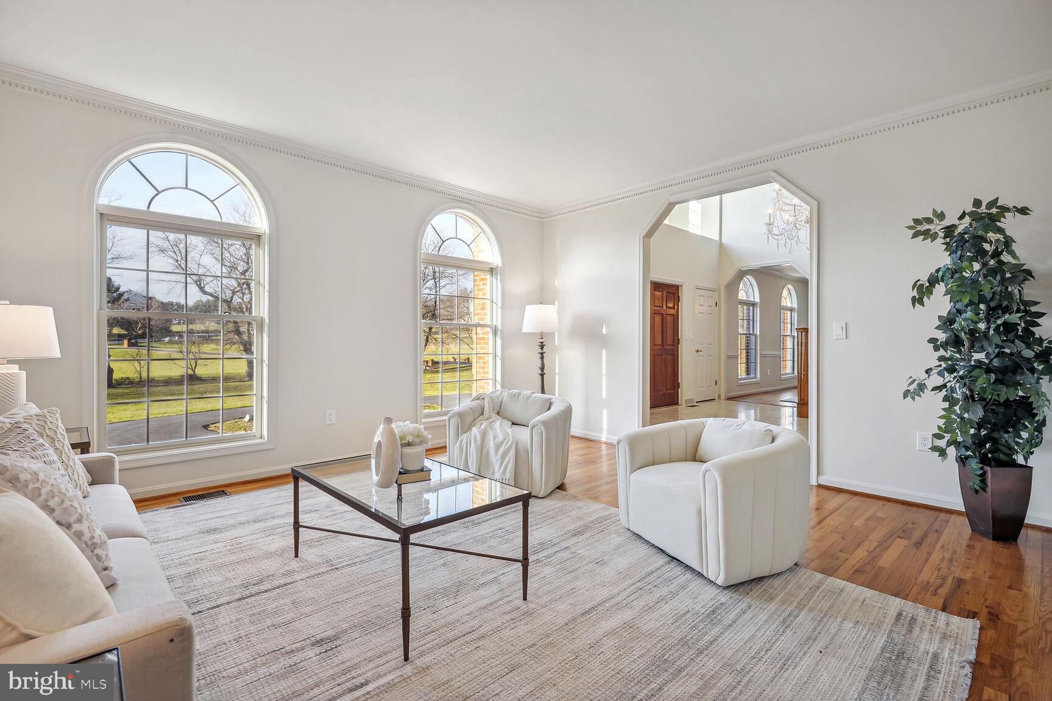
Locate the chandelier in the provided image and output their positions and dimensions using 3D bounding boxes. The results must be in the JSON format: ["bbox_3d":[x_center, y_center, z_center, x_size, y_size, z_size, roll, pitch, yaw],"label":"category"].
[{"bbox_3d":[3.484,-1.700,5.687,0.960,1.040,0.960,0,1,-42],"label":"chandelier"}]

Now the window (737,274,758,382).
[{"bbox_3d":[4.663,-0.489,9.902,1.019,2.176,0.120,0,1,-42],"label":"window"}]

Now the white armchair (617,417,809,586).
[{"bbox_3d":[1.034,0.708,2.486,0.780,0.635,0.810,0,1,-22],"label":"white armchair"}]

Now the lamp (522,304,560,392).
[{"bbox_3d":[0.167,0.232,5.153,0.403,1.507,0.403,0,1,0],"label":"lamp"}]

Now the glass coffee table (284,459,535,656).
[{"bbox_3d":[-0.552,0.785,2.070,0.570,0.437,1.065,0,1,-44],"label":"glass coffee table"}]

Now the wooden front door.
[{"bbox_3d":[2.292,-0.069,7.755,0.900,2.030,0.050,0,1,-42],"label":"wooden front door"}]

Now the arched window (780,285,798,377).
[{"bbox_3d":[6.033,-0.456,10.806,1.020,2.130,0.130,-1,1,-42],"label":"arched window"}]

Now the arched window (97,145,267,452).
[{"bbox_3d":[-2.428,-0.362,3.358,0.980,2.140,0.130,-1,1,-42],"label":"arched window"}]

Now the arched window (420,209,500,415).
[{"bbox_3d":[-0.696,-0.407,4.954,1.014,2.155,0.120,0,1,-42],"label":"arched window"}]

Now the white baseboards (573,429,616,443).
[{"bbox_3d":[0.652,0.944,5.189,0.018,0.092,1.382,0,1,-42],"label":"white baseboards"}]

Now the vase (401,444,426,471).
[{"bbox_3d":[-0.515,0.481,2.140,0.110,0.105,0.110,0,1,0],"label":"vase"}]

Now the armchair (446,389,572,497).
[{"bbox_3d":[-0.051,0.684,3.659,0.810,0.645,0.780,0,1,26],"label":"armchair"}]

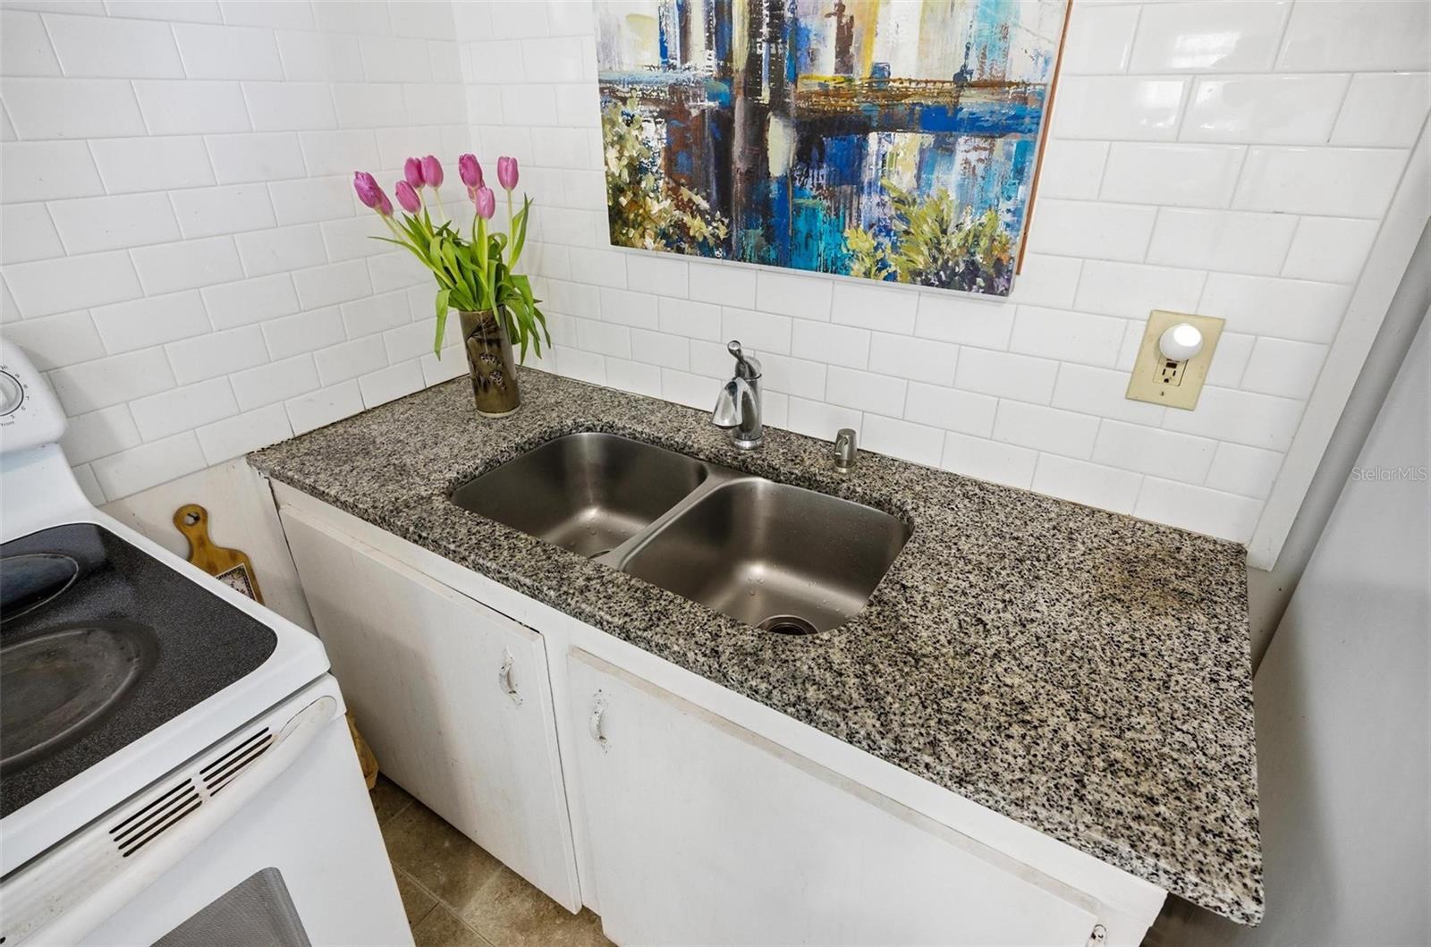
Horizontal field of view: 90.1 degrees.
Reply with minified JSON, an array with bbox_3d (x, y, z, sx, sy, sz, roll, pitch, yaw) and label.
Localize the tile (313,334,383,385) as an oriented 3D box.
[{"bbox_3d":[-0.745,-0.234,1.464,0.010,0.075,0.153,16,32,28],"label":"tile"}]

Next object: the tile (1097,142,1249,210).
[{"bbox_3d":[0.604,-0.398,0.951,0.152,0.076,0.009,16,32,28],"label":"tile"}]

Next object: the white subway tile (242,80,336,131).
[{"bbox_3d":[-0.739,-0.637,1.241,0.010,0.075,0.152,16,32,28],"label":"white subway tile"}]

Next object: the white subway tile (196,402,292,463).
[{"bbox_3d":[-0.868,-0.078,1.321,0.008,0.072,0.151,16,32,28],"label":"white subway tile"}]

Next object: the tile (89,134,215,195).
[{"bbox_3d":[-0.869,-0.480,1.109,0.009,0.076,0.153,16,32,28],"label":"tile"}]

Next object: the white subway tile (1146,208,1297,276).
[{"bbox_3d":[0.669,-0.310,0.950,0.153,0.076,0.009,16,32,28],"label":"white subway tile"}]

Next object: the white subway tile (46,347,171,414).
[{"bbox_3d":[-0.946,-0.148,1.129,0.010,0.075,0.152,16,32,28],"label":"white subway tile"}]

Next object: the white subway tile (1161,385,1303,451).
[{"bbox_3d":[0.730,-0.086,1.016,0.152,0.076,0.010,16,32,28],"label":"white subway tile"}]

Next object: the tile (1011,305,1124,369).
[{"bbox_3d":[0.537,-0.211,1.091,0.153,0.075,0.009,16,32,28],"label":"tile"}]

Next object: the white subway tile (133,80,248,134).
[{"bbox_3d":[-0.826,-0.581,1.134,0.009,0.076,0.153,16,32,28],"label":"white subway tile"}]

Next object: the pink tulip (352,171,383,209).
[{"bbox_3d":[-0.609,-0.495,1.247,0.041,0.063,0.041,-28,32,-14],"label":"pink tulip"}]

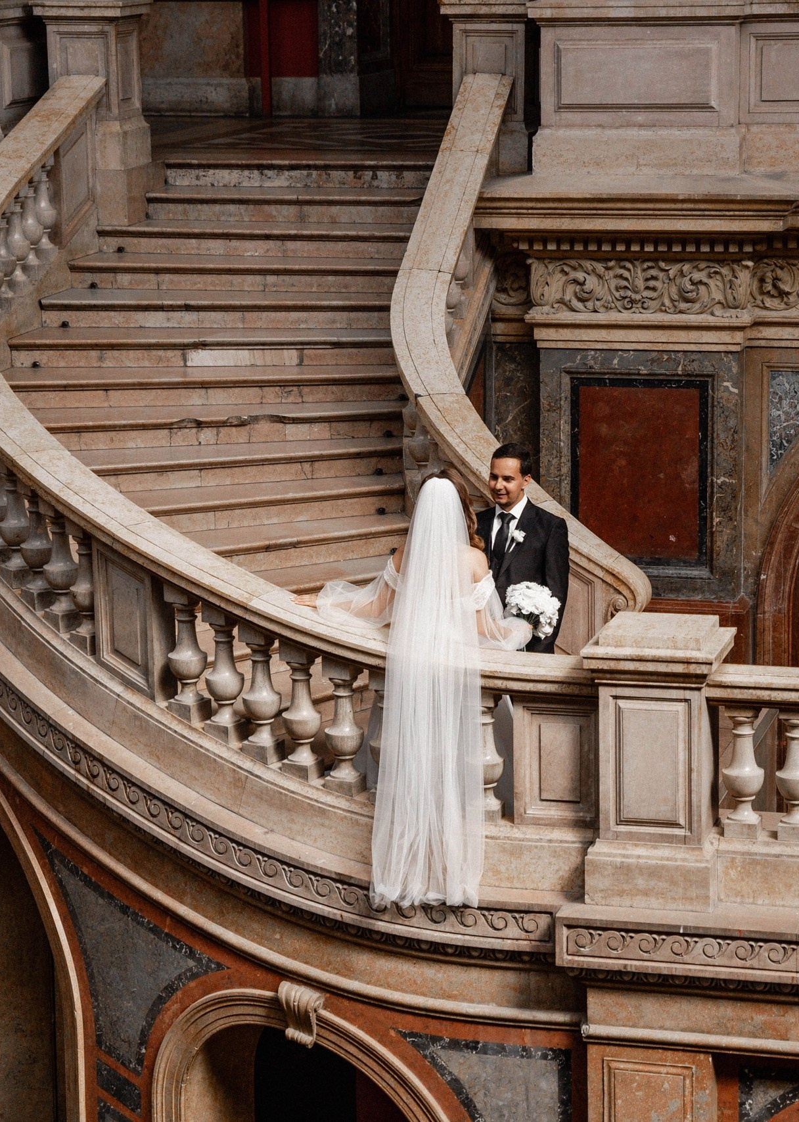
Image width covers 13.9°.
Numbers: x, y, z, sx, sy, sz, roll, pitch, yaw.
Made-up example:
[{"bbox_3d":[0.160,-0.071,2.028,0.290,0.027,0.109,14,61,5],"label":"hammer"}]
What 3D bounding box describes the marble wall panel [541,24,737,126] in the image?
[{"bbox_3d":[1.289,-2.598,17.495,1.041,0.529,0.120,2,12,15],"label":"marble wall panel"}]

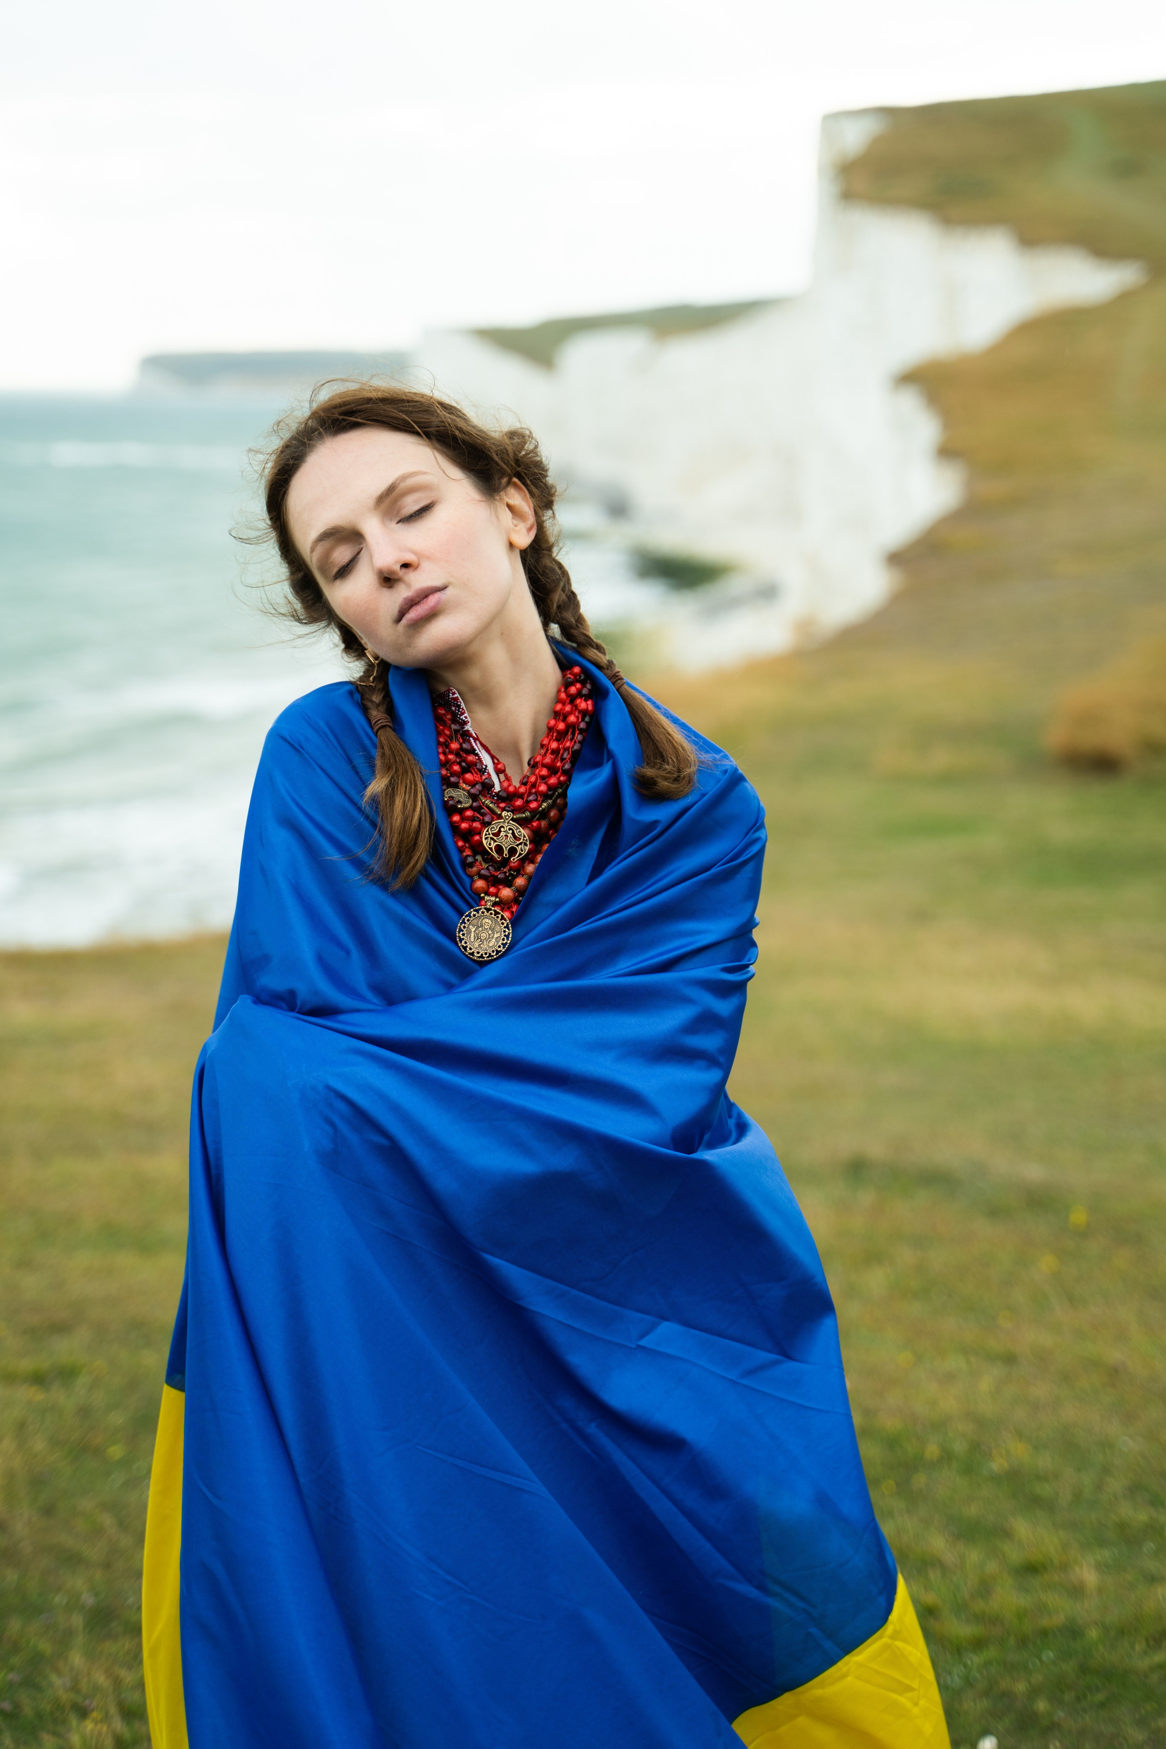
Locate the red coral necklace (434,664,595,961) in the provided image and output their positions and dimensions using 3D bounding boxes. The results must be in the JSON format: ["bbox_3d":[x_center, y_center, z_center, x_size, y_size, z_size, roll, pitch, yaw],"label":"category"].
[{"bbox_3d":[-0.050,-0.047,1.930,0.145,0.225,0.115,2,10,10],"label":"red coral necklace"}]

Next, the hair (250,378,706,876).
[{"bbox_3d":[-0.077,-0.178,1.970,0.305,0.365,0.220,3,11,18],"label":"hair"}]

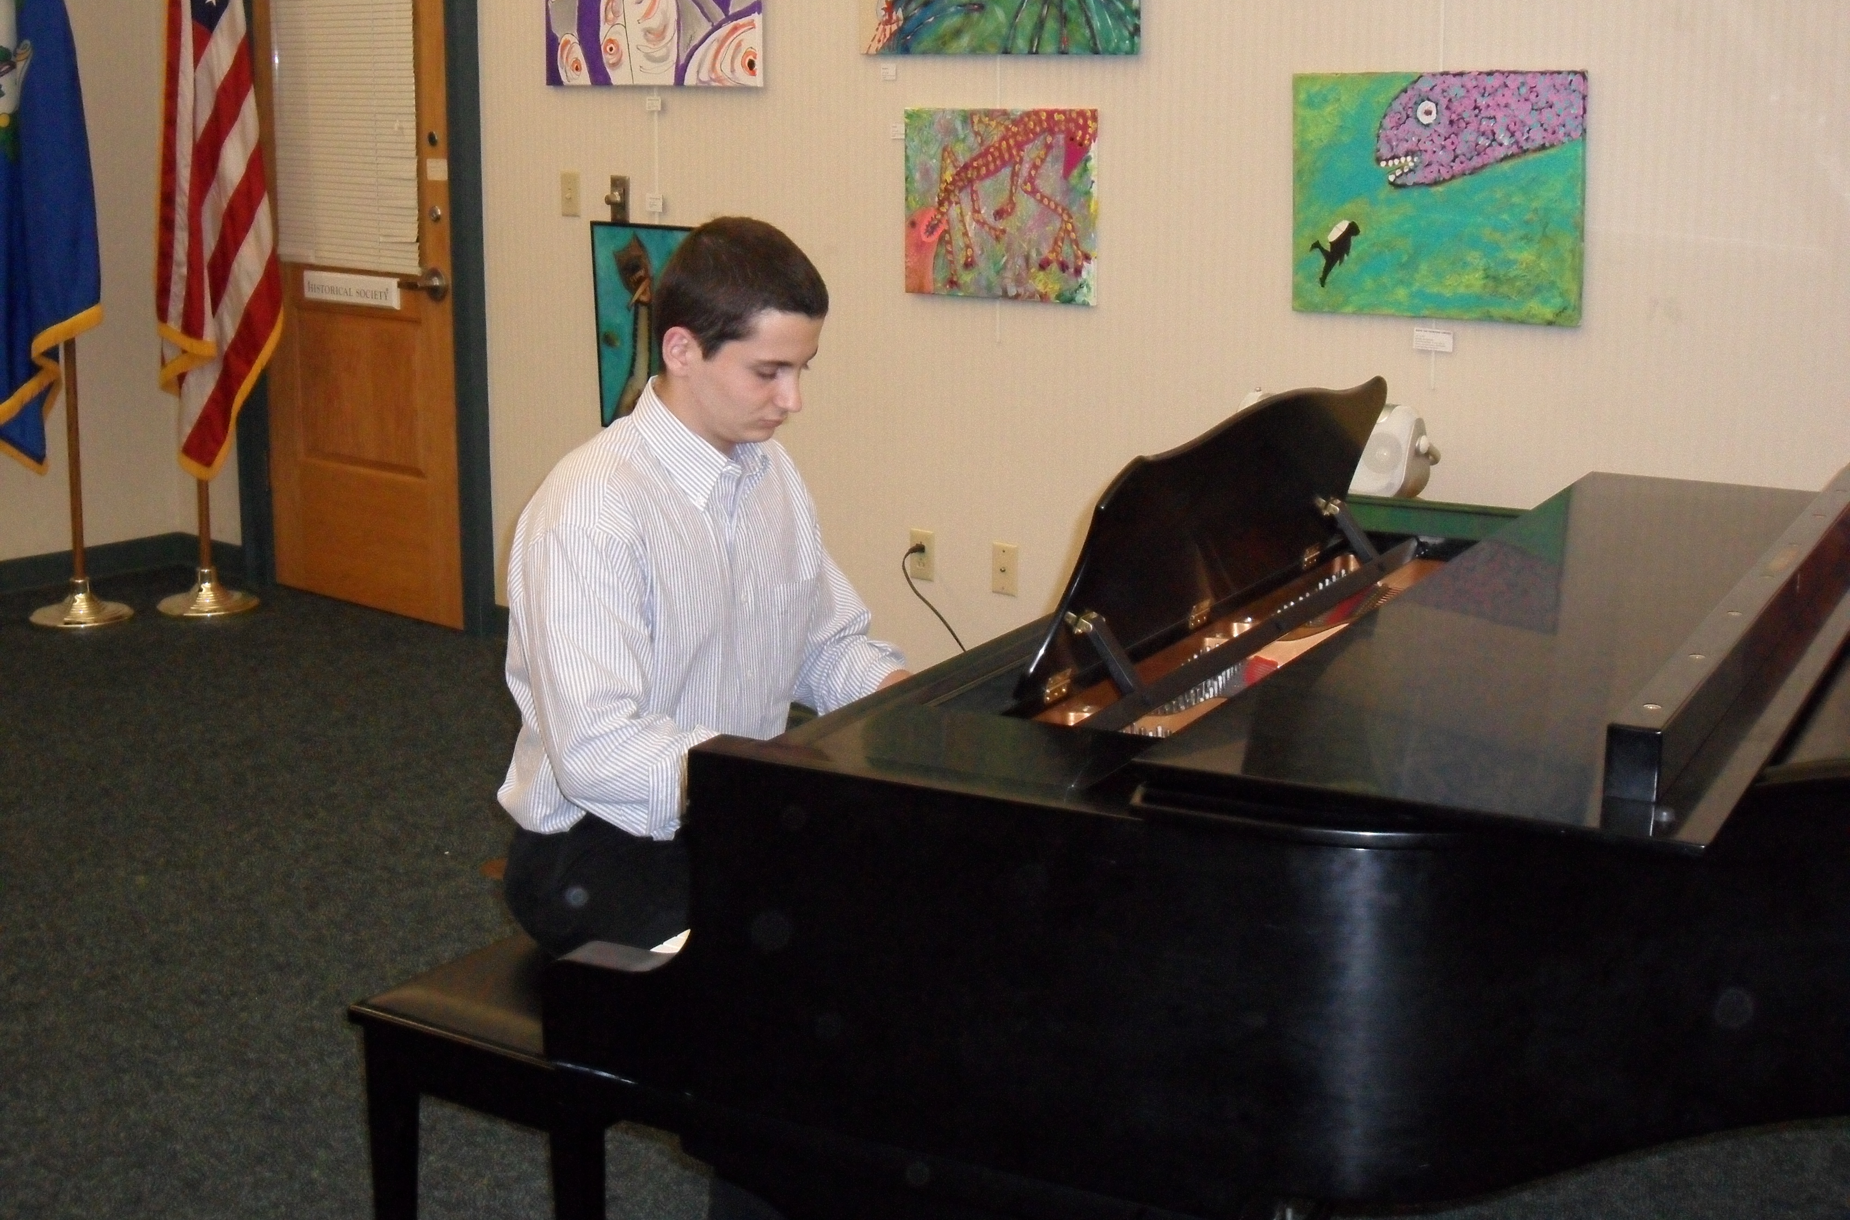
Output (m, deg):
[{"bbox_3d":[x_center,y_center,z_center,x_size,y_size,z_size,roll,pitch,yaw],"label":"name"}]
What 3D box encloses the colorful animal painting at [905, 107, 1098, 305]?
[{"bbox_3d":[0.158,-0.867,5.262,0.513,0.406,0.030,11,16,41],"label":"colorful animal painting"}]

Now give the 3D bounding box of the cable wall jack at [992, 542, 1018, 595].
[{"bbox_3d":[0.177,-0.090,5.425,0.070,0.115,0.010,11,16,41],"label":"cable wall jack"}]

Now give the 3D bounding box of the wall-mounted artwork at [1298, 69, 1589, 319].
[{"bbox_3d":[0.942,-0.768,4.562,0.608,0.455,0.025,11,16,41],"label":"wall-mounted artwork"}]

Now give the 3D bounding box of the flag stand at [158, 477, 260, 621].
[{"bbox_3d":[-2.095,-0.204,7.154,0.298,0.390,0.298,11,16,41],"label":"flag stand"}]

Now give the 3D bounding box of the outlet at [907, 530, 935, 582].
[{"bbox_3d":[-0.005,-0.124,5.585,0.071,0.115,0.010,11,16,41],"label":"outlet"}]

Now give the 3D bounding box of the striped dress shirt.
[{"bbox_3d":[-0.235,0.008,2.800,0.430,0.570,0.570,7,14,29],"label":"striped dress shirt"}]

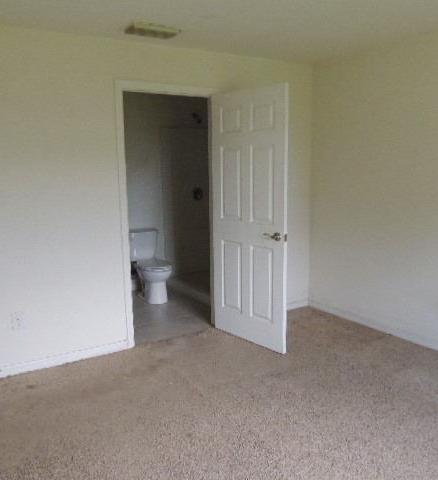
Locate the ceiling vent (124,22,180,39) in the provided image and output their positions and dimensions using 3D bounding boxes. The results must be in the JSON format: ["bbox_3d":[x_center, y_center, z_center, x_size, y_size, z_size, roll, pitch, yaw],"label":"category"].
[{"bbox_3d":[-0.451,-1.435,3.063,0.350,0.030,0.195,-7,11,-30],"label":"ceiling vent"}]

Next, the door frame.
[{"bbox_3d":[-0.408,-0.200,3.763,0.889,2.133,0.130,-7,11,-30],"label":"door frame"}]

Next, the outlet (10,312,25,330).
[{"bbox_3d":[-1.446,0.588,3.202,0.075,0.120,0.012,-7,11,-30],"label":"outlet"}]

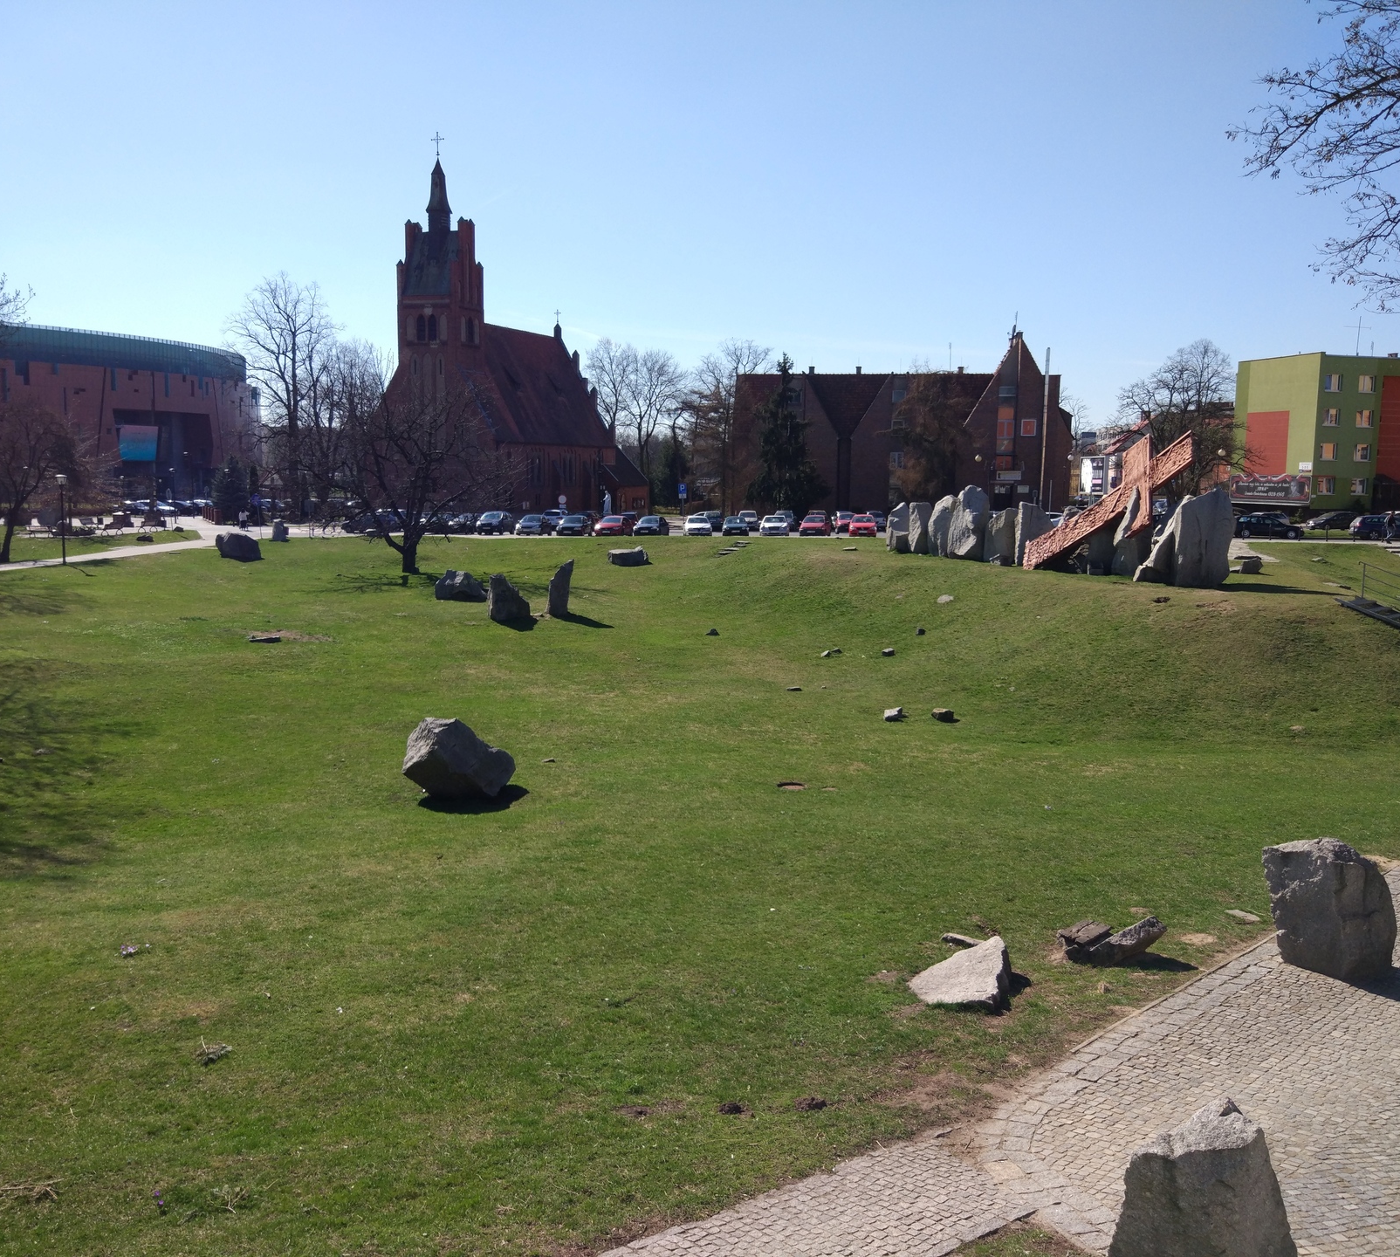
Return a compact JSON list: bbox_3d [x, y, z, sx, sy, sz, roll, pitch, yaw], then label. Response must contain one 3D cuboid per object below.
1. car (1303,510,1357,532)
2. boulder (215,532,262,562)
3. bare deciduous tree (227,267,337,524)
[{"bbox_3d":[41.270,-7.120,87.905,4.200,1.470,1.750,-2,8,-17],"label":"car"},{"bbox_3d":[-23.696,-4.209,69.603,2.380,1.470,1.800,-3,9,-19],"label":"boulder"},{"bbox_3d":[-30.431,-16.691,98.617,7.940,17.850,8.500,-2,9,-17],"label":"bare deciduous tree"}]

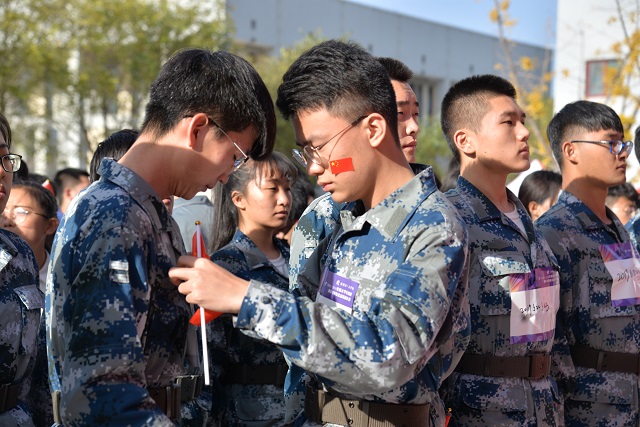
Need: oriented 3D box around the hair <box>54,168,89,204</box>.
[{"bbox_3d":[-1.360,-0.145,8.400,0.200,0.200,0.165,0,-1,10],"label":"hair"}]

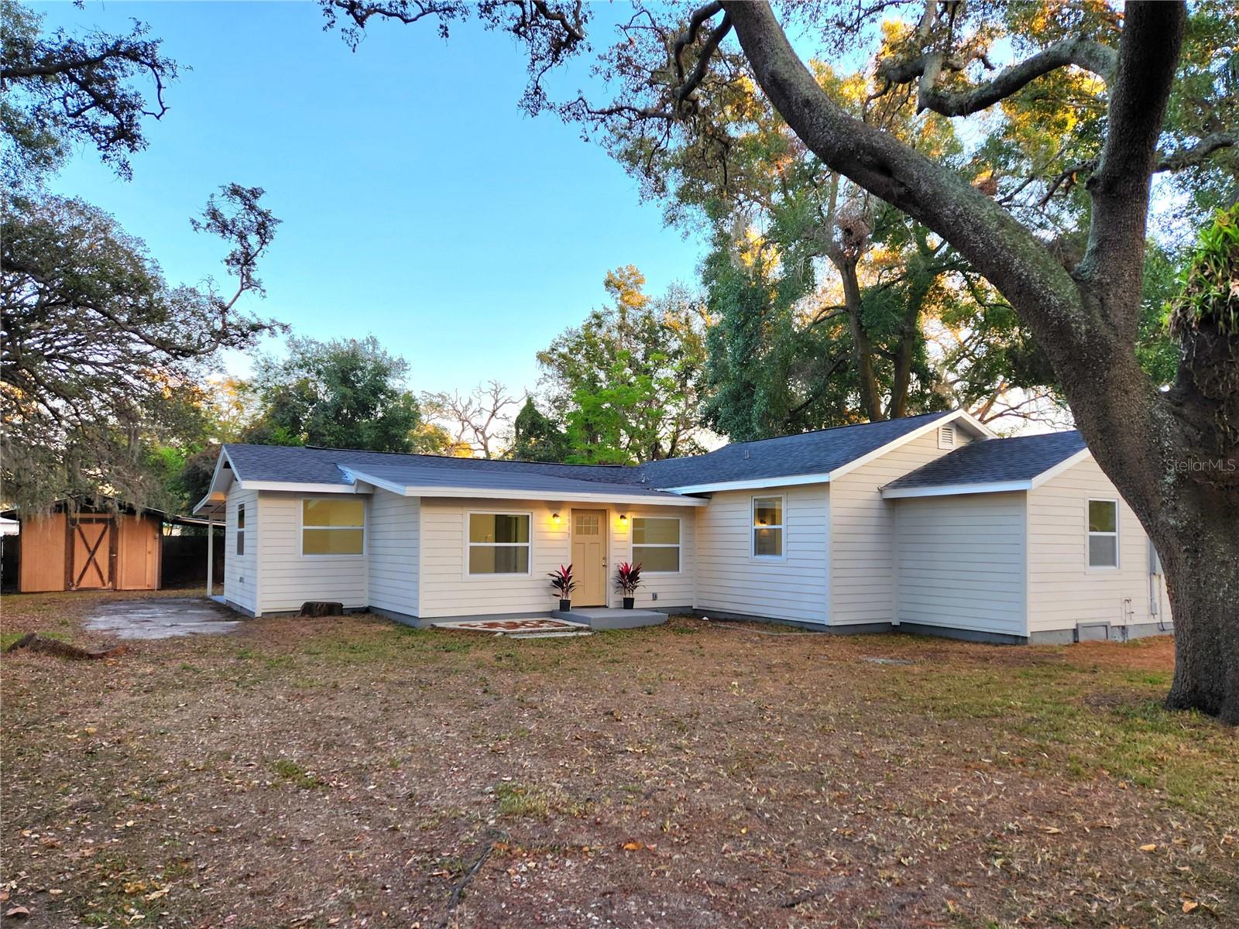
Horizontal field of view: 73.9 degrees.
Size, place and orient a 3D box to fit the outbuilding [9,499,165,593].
[{"bbox_3d":[-17.055,2.620,26.750,3.850,2.800,3.600,3,-5,-30],"label":"outbuilding"}]

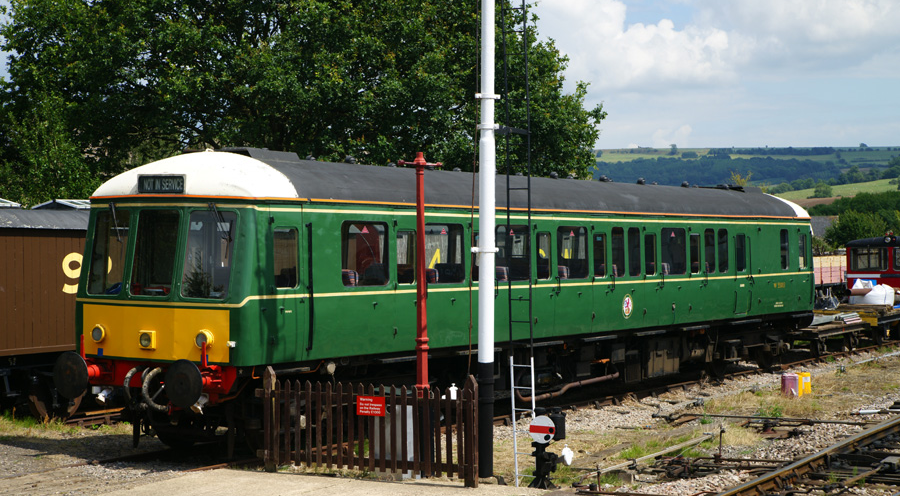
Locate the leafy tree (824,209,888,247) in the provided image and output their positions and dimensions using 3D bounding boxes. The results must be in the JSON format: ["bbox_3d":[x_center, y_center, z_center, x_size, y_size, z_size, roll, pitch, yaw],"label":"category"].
[{"bbox_3d":[22.224,0.373,82.000,3.600,4.573,3.600,0,0,15],"label":"leafy tree"}]

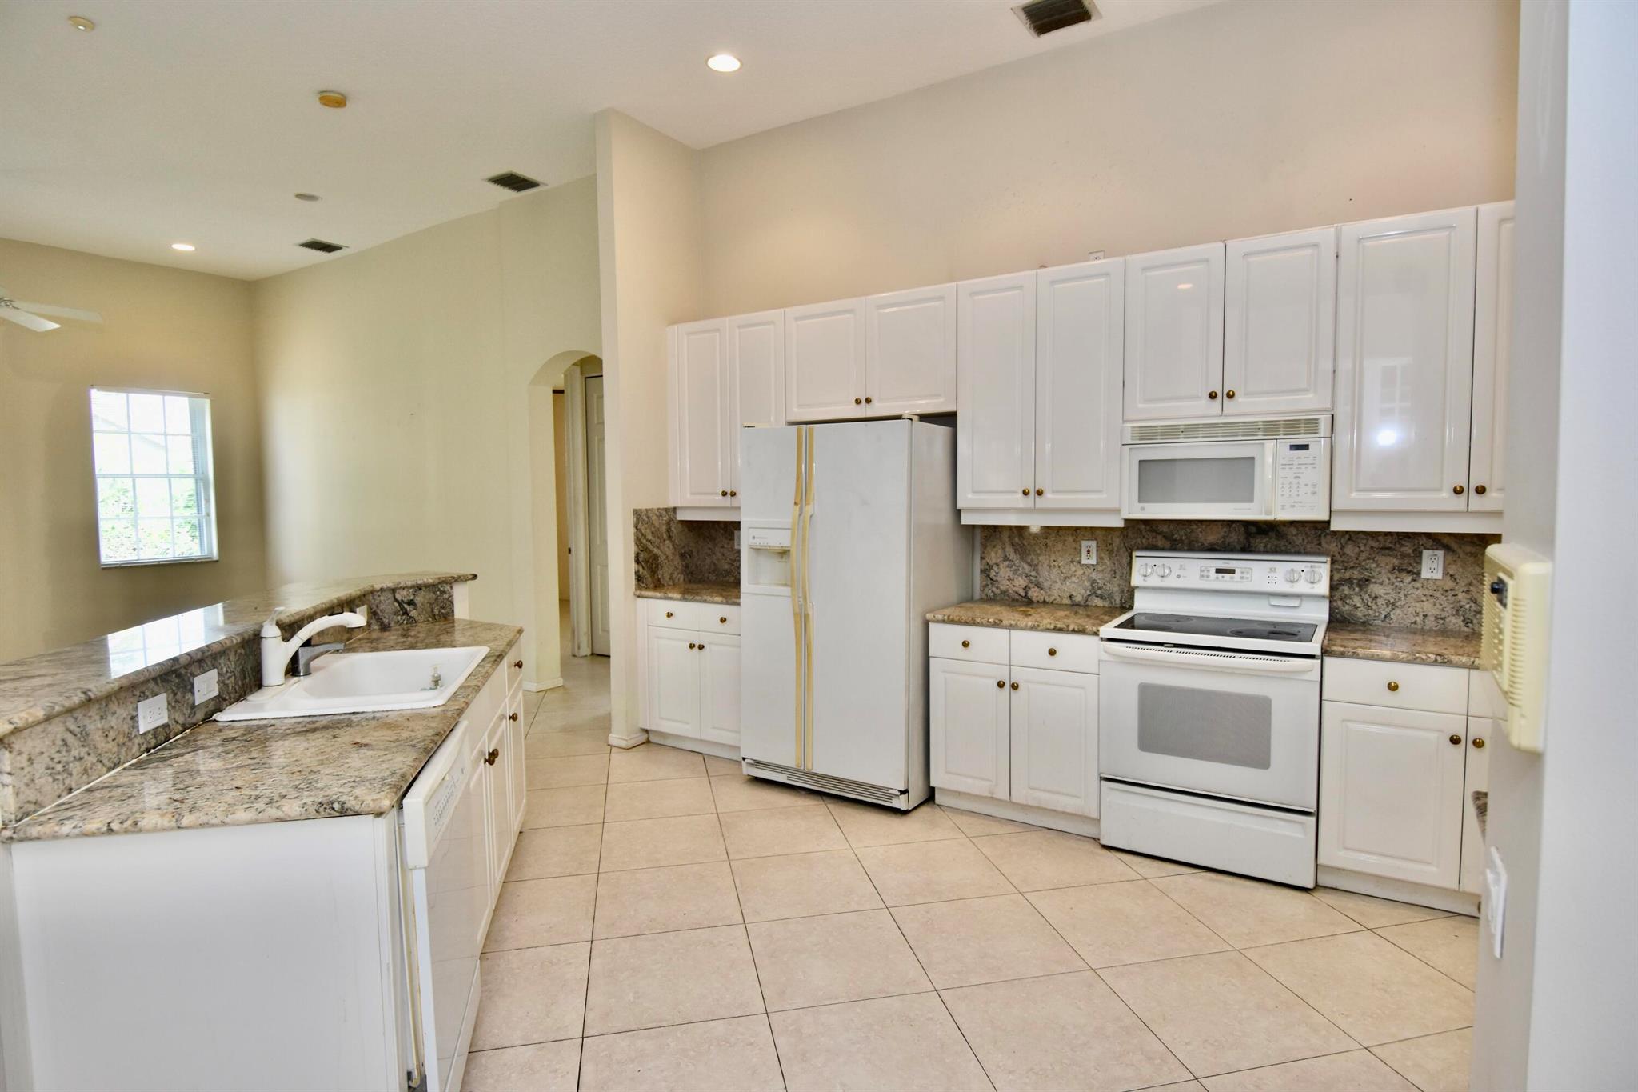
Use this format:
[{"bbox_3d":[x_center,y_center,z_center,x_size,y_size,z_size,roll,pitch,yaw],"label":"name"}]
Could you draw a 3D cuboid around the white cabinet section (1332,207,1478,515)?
[{"bbox_3d":[2.218,-0.671,3.137,0.412,1.068,0.330,2,4,32],"label":"white cabinet section"}]

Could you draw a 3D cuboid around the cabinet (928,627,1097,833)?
[{"bbox_3d":[0.991,0.772,3.812,0.750,0.871,0.623,2,4,32],"label":"cabinet"}]

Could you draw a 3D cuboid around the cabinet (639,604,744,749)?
[{"bbox_3d":[-0.510,0.721,4.742,0.820,0.871,0.623,2,4,32],"label":"cabinet"}]

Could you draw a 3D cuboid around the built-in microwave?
[{"bbox_3d":[1.702,-0.318,3.435,0.758,0.407,0.365,2,4,32],"label":"built-in microwave"}]

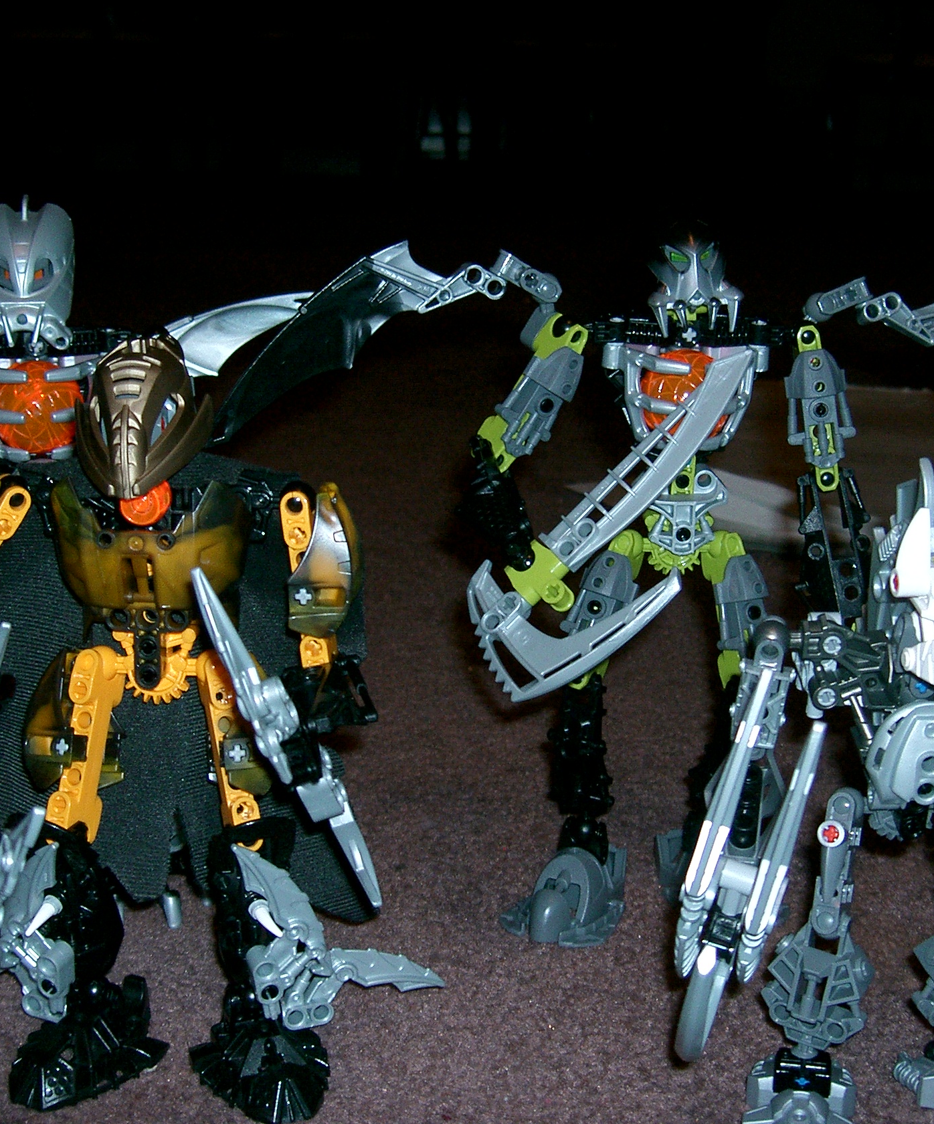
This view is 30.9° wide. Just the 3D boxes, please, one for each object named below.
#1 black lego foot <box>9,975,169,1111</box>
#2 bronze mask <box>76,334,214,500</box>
[{"bbox_3d":[-0.113,0.135,0.486,0.041,0.022,0.045,7,17,24],"label":"black lego foot"},{"bbox_3d":[-0.087,-0.040,0.455,0.038,0.040,0.031,1,19,4],"label":"bronze mask"}]

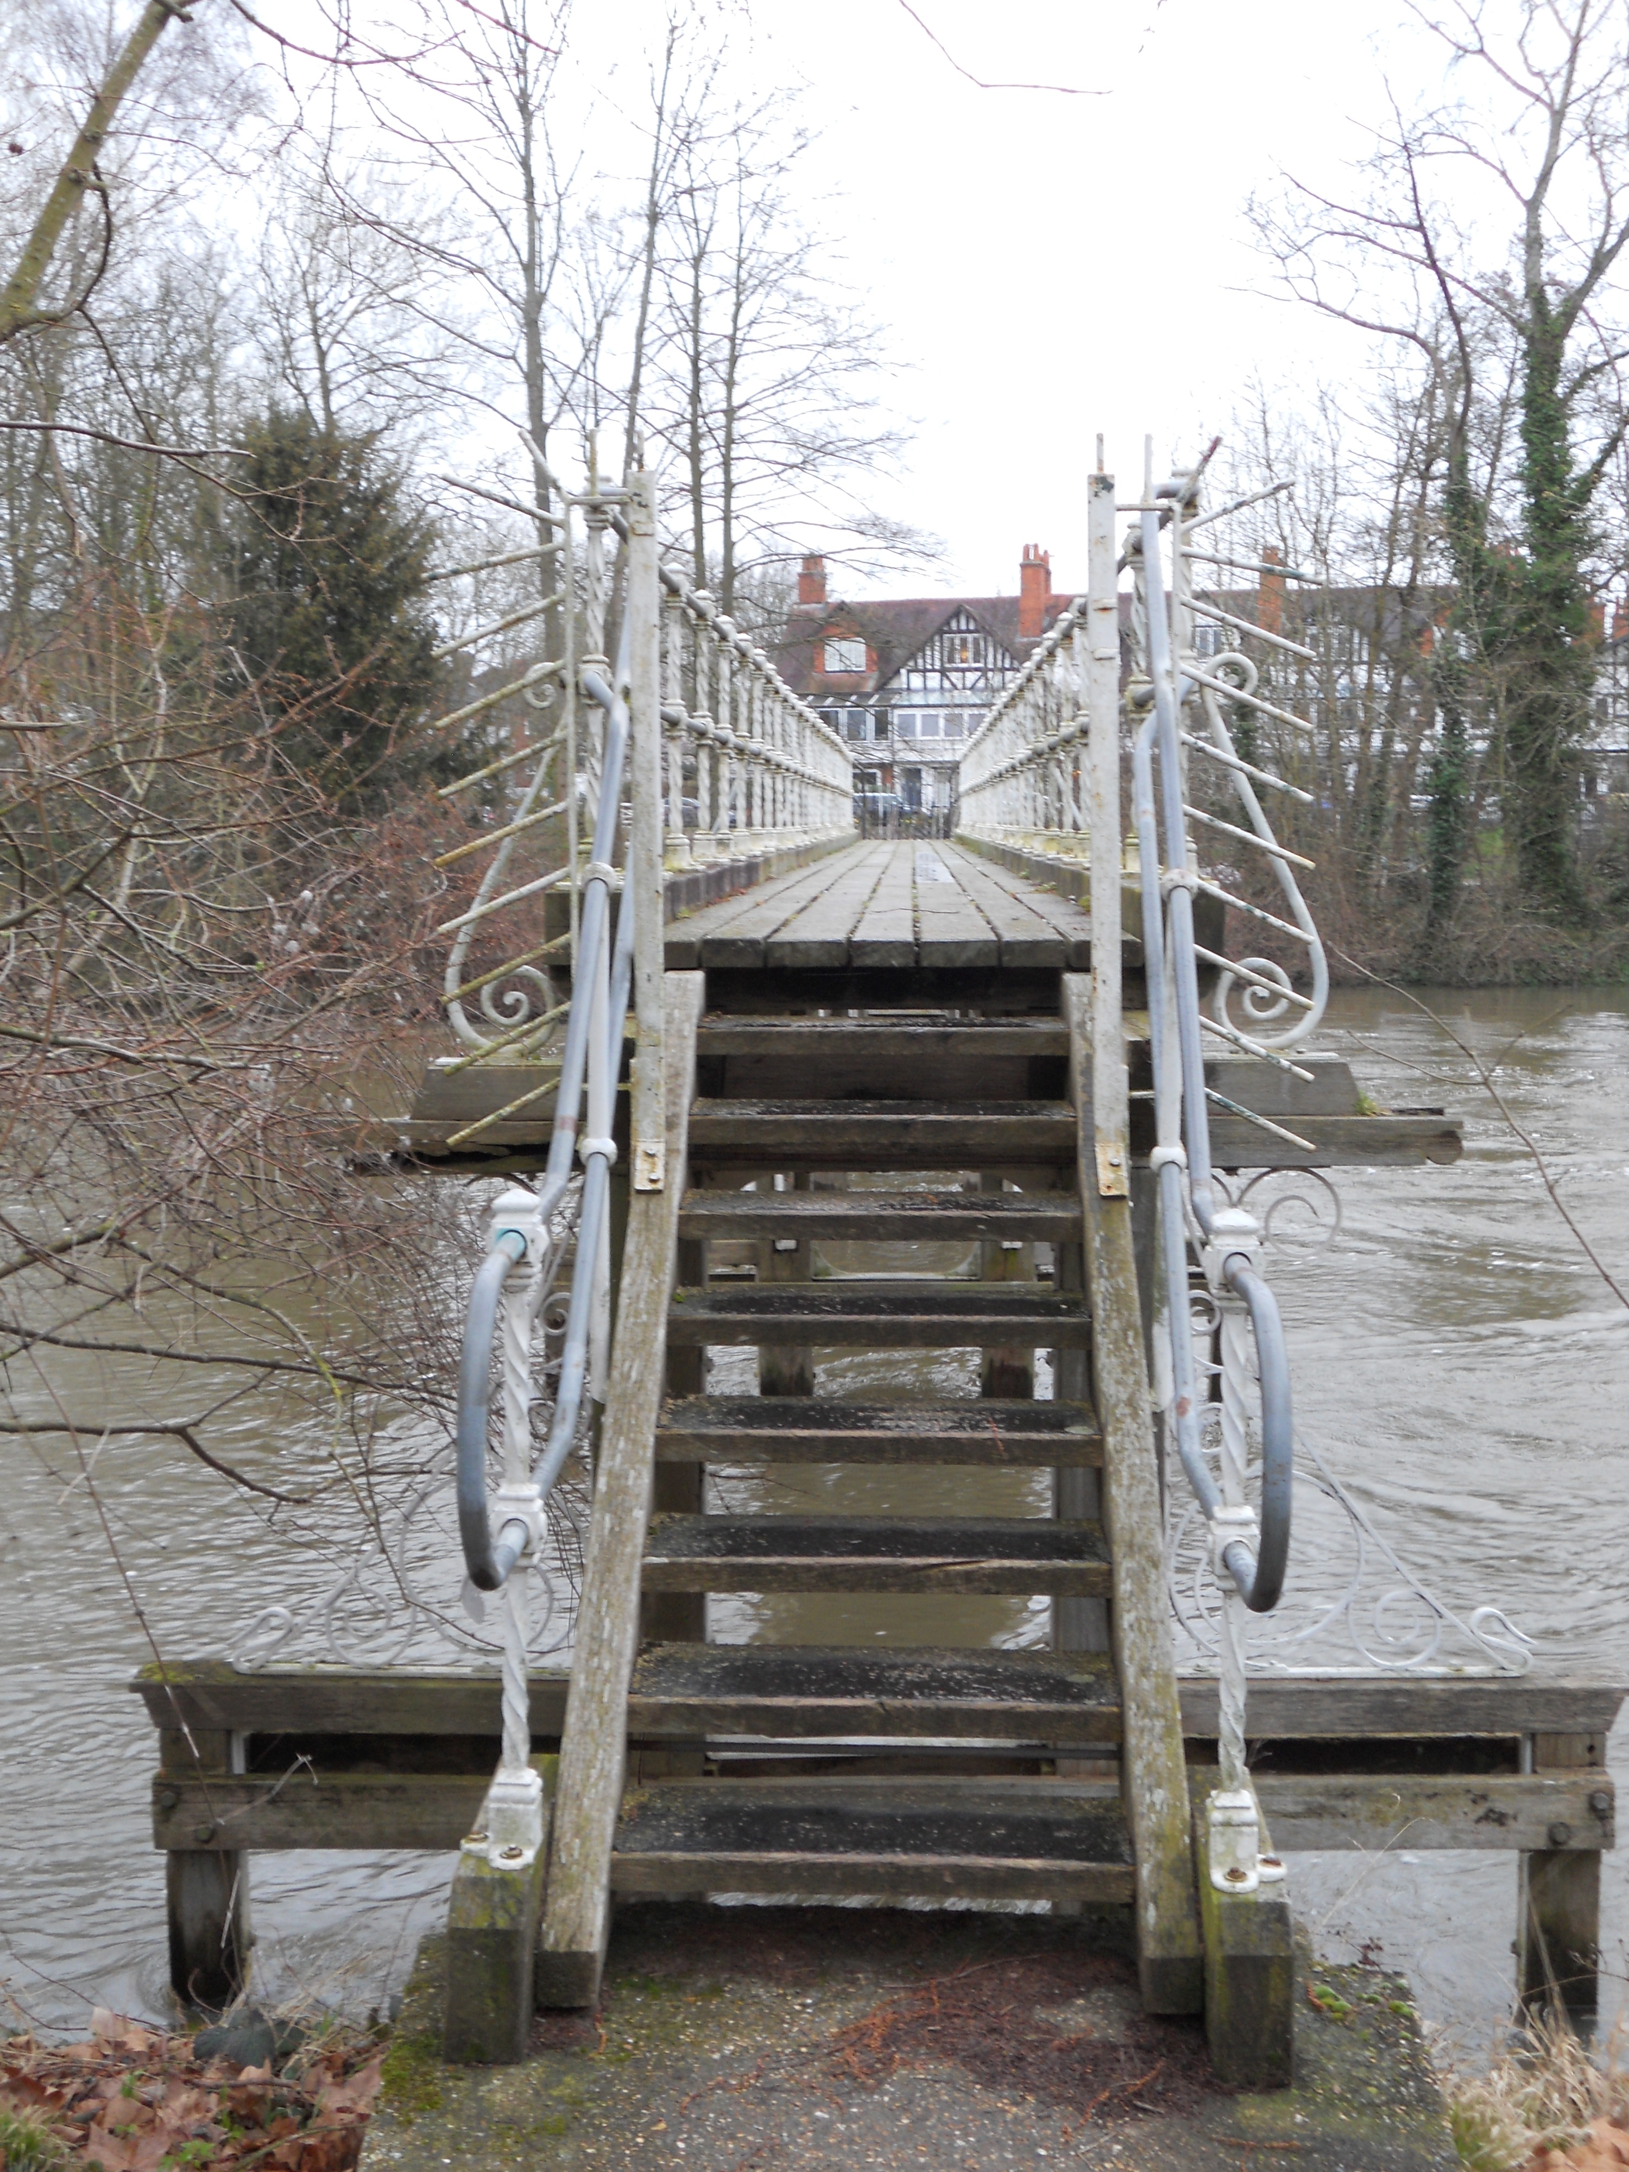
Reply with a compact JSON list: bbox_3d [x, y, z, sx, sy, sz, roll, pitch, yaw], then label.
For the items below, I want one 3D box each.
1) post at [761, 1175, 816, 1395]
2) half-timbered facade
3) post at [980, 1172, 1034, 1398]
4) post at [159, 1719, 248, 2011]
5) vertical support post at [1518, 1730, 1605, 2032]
[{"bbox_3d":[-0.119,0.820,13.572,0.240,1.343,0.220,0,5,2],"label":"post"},{"bbox_3d":[4.802,-16.766,121.423,11.600,10.845,6.000,1,5,12],"label":"half-timbered facade"},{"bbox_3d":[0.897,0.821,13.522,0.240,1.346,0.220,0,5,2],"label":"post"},{"bbox_3d":[-1.384,1.785,6.634,0.162,0.688,0.145,0,5,2],"label":"post"},{"bbox_3d":[1.689,1.790,6.575,0.162,0.710,0.145,0,5,2],"label":"vertical support post"}]

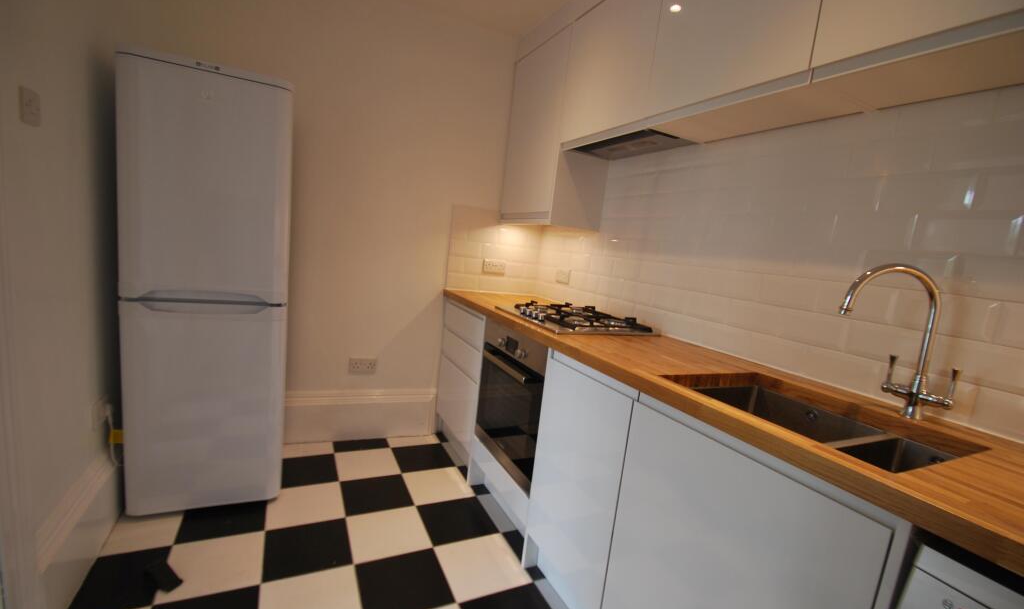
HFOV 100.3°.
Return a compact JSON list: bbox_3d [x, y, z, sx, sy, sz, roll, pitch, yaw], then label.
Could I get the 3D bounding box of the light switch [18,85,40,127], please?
[{"bbox_3d":[-1.175,-0.485,1.043,0.012,0.086,0.086,3,8,-28],"label":"light switch"}]

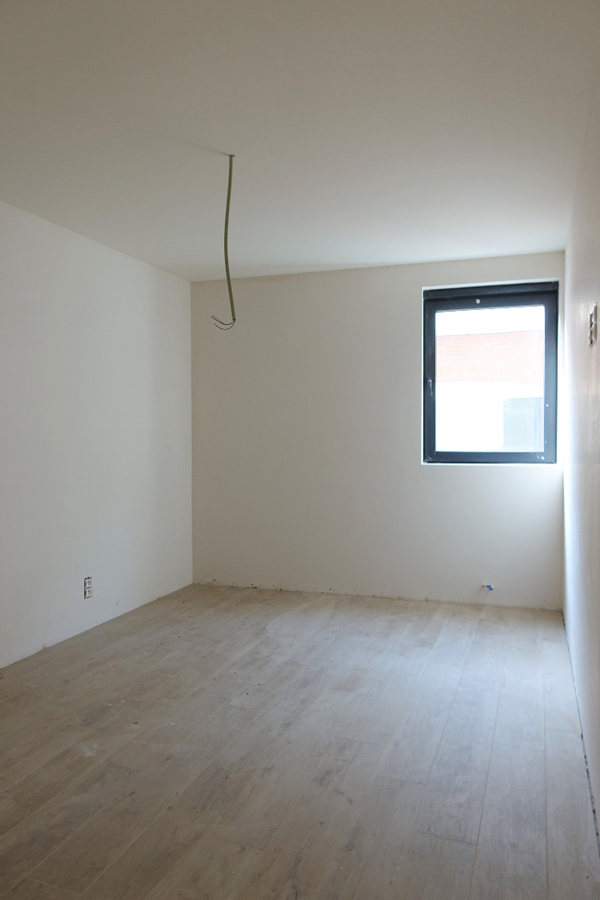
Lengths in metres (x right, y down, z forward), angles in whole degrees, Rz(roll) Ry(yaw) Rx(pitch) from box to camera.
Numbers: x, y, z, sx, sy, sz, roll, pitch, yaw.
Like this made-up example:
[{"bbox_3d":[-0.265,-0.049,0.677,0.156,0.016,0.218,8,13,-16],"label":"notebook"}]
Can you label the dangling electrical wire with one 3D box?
[{"bbox_3d":[-0.348,-0.944,2.727,0.114,0.779,0.070,0,2,0],"label":"dangling electrical wire"}]

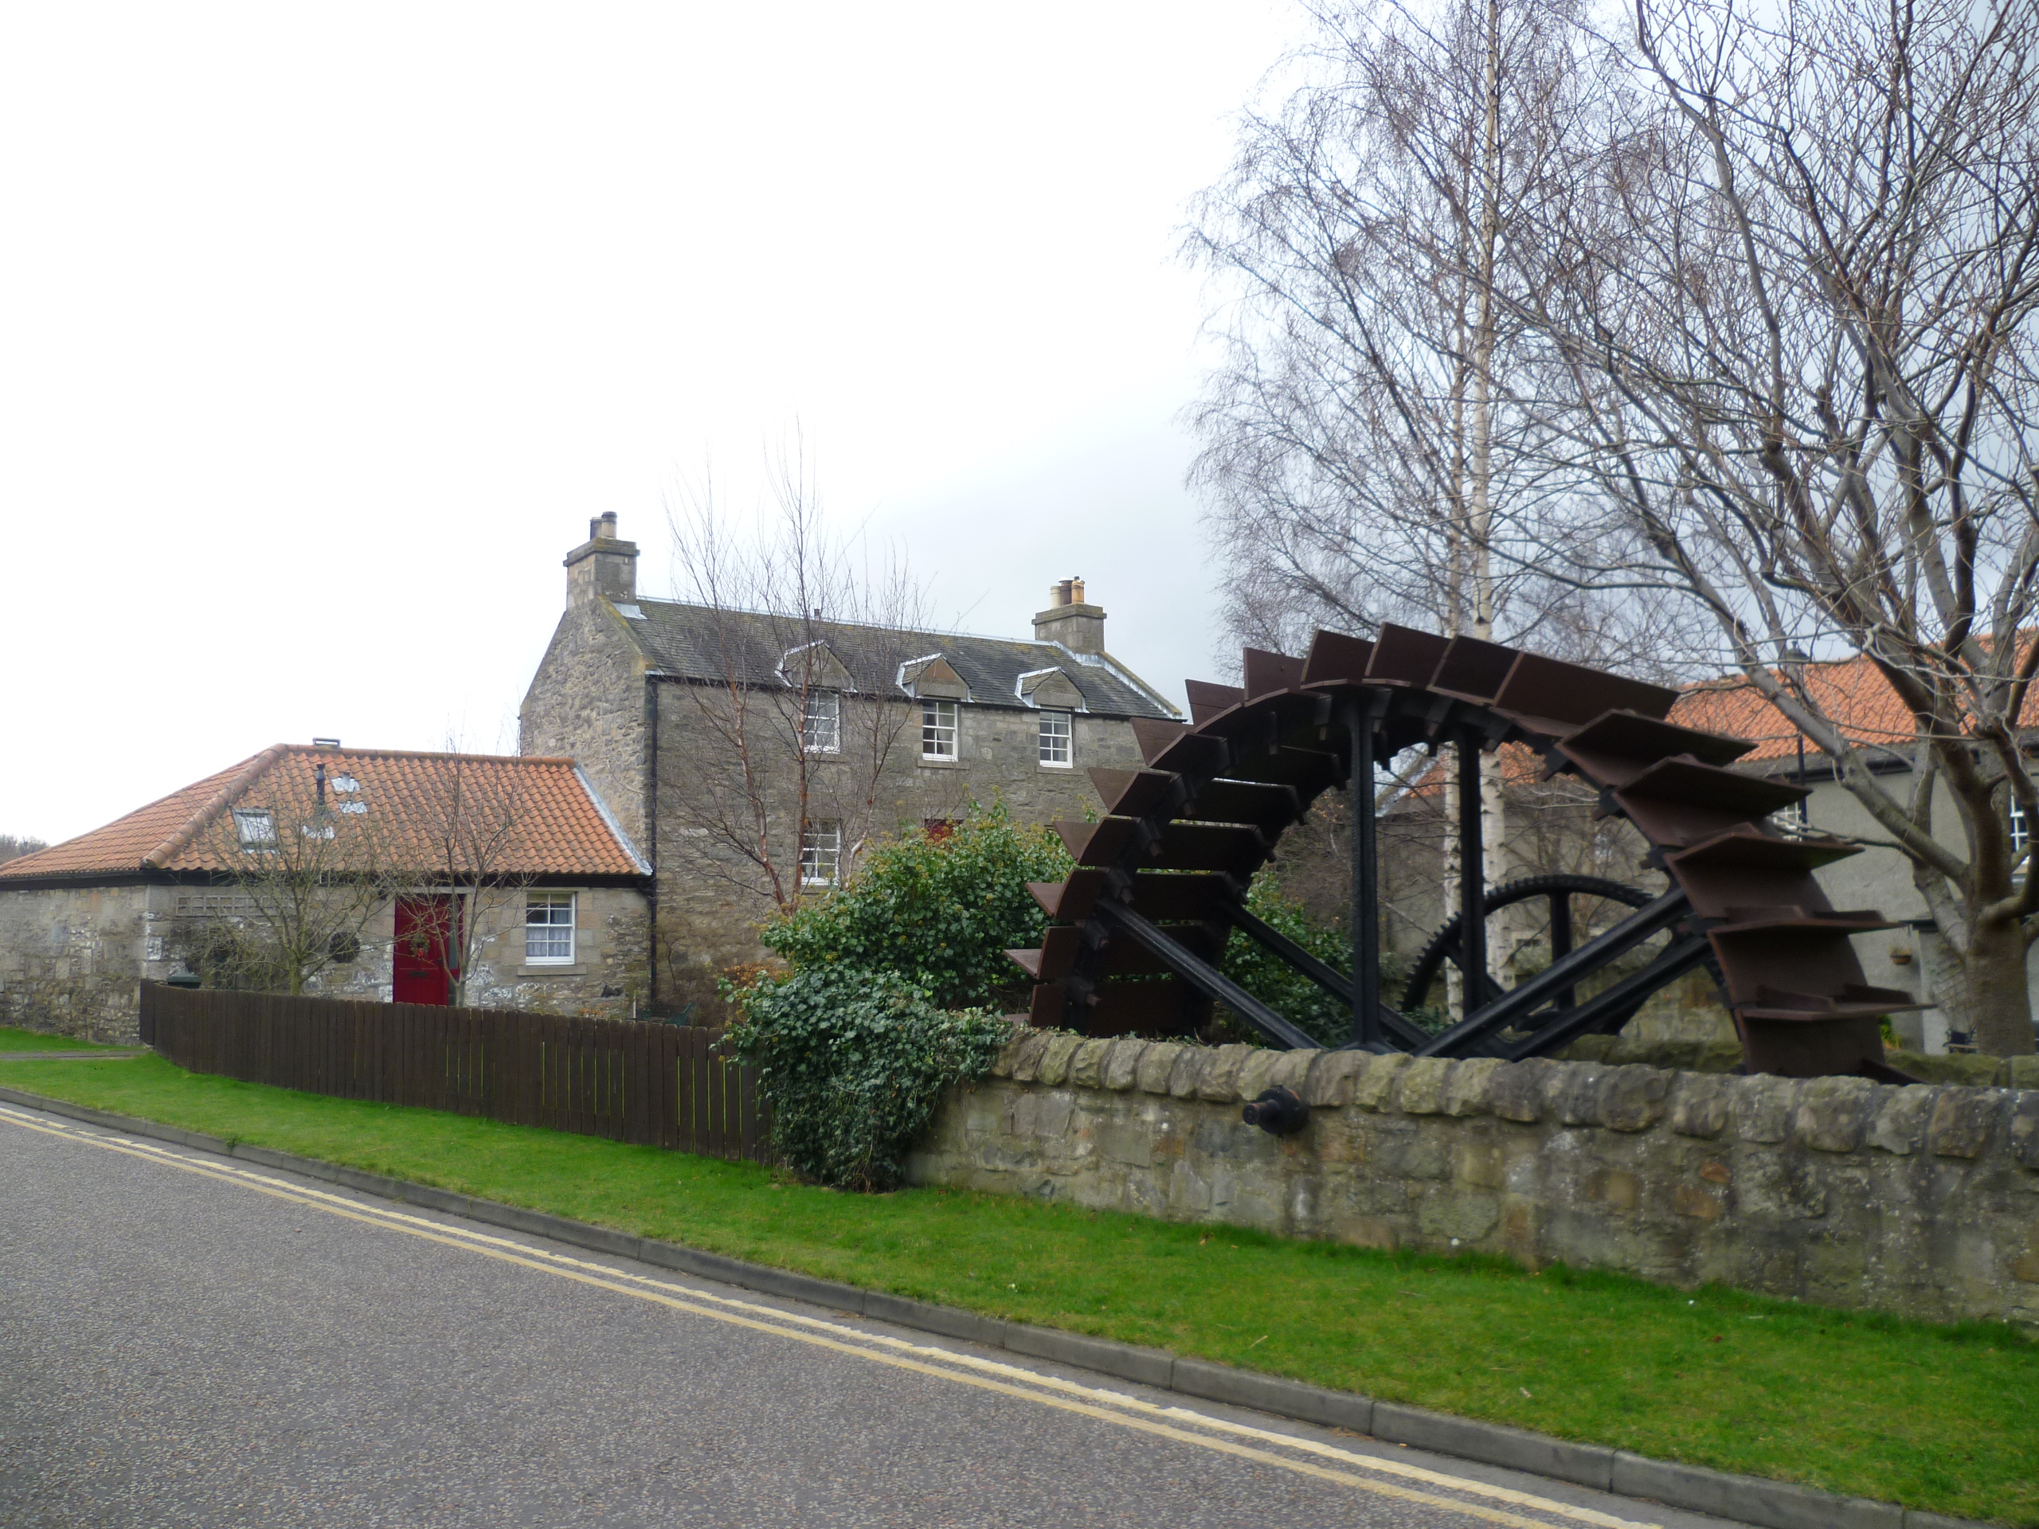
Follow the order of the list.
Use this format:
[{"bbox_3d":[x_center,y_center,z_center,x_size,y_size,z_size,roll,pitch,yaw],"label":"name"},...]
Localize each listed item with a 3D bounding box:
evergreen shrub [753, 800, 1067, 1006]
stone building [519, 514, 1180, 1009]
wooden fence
[{"bbox_3d":[-0.490,1.600,12.908,2.100,2.550,2.500,-5,-7,42],"label":"evergreen shrub"},{"bbox_3d":[-3.354,0.127,34.827,12.500,9.400,6.500,3,-6,-36],"label":"stone building"},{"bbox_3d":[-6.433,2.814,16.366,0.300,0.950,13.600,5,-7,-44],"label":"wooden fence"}]

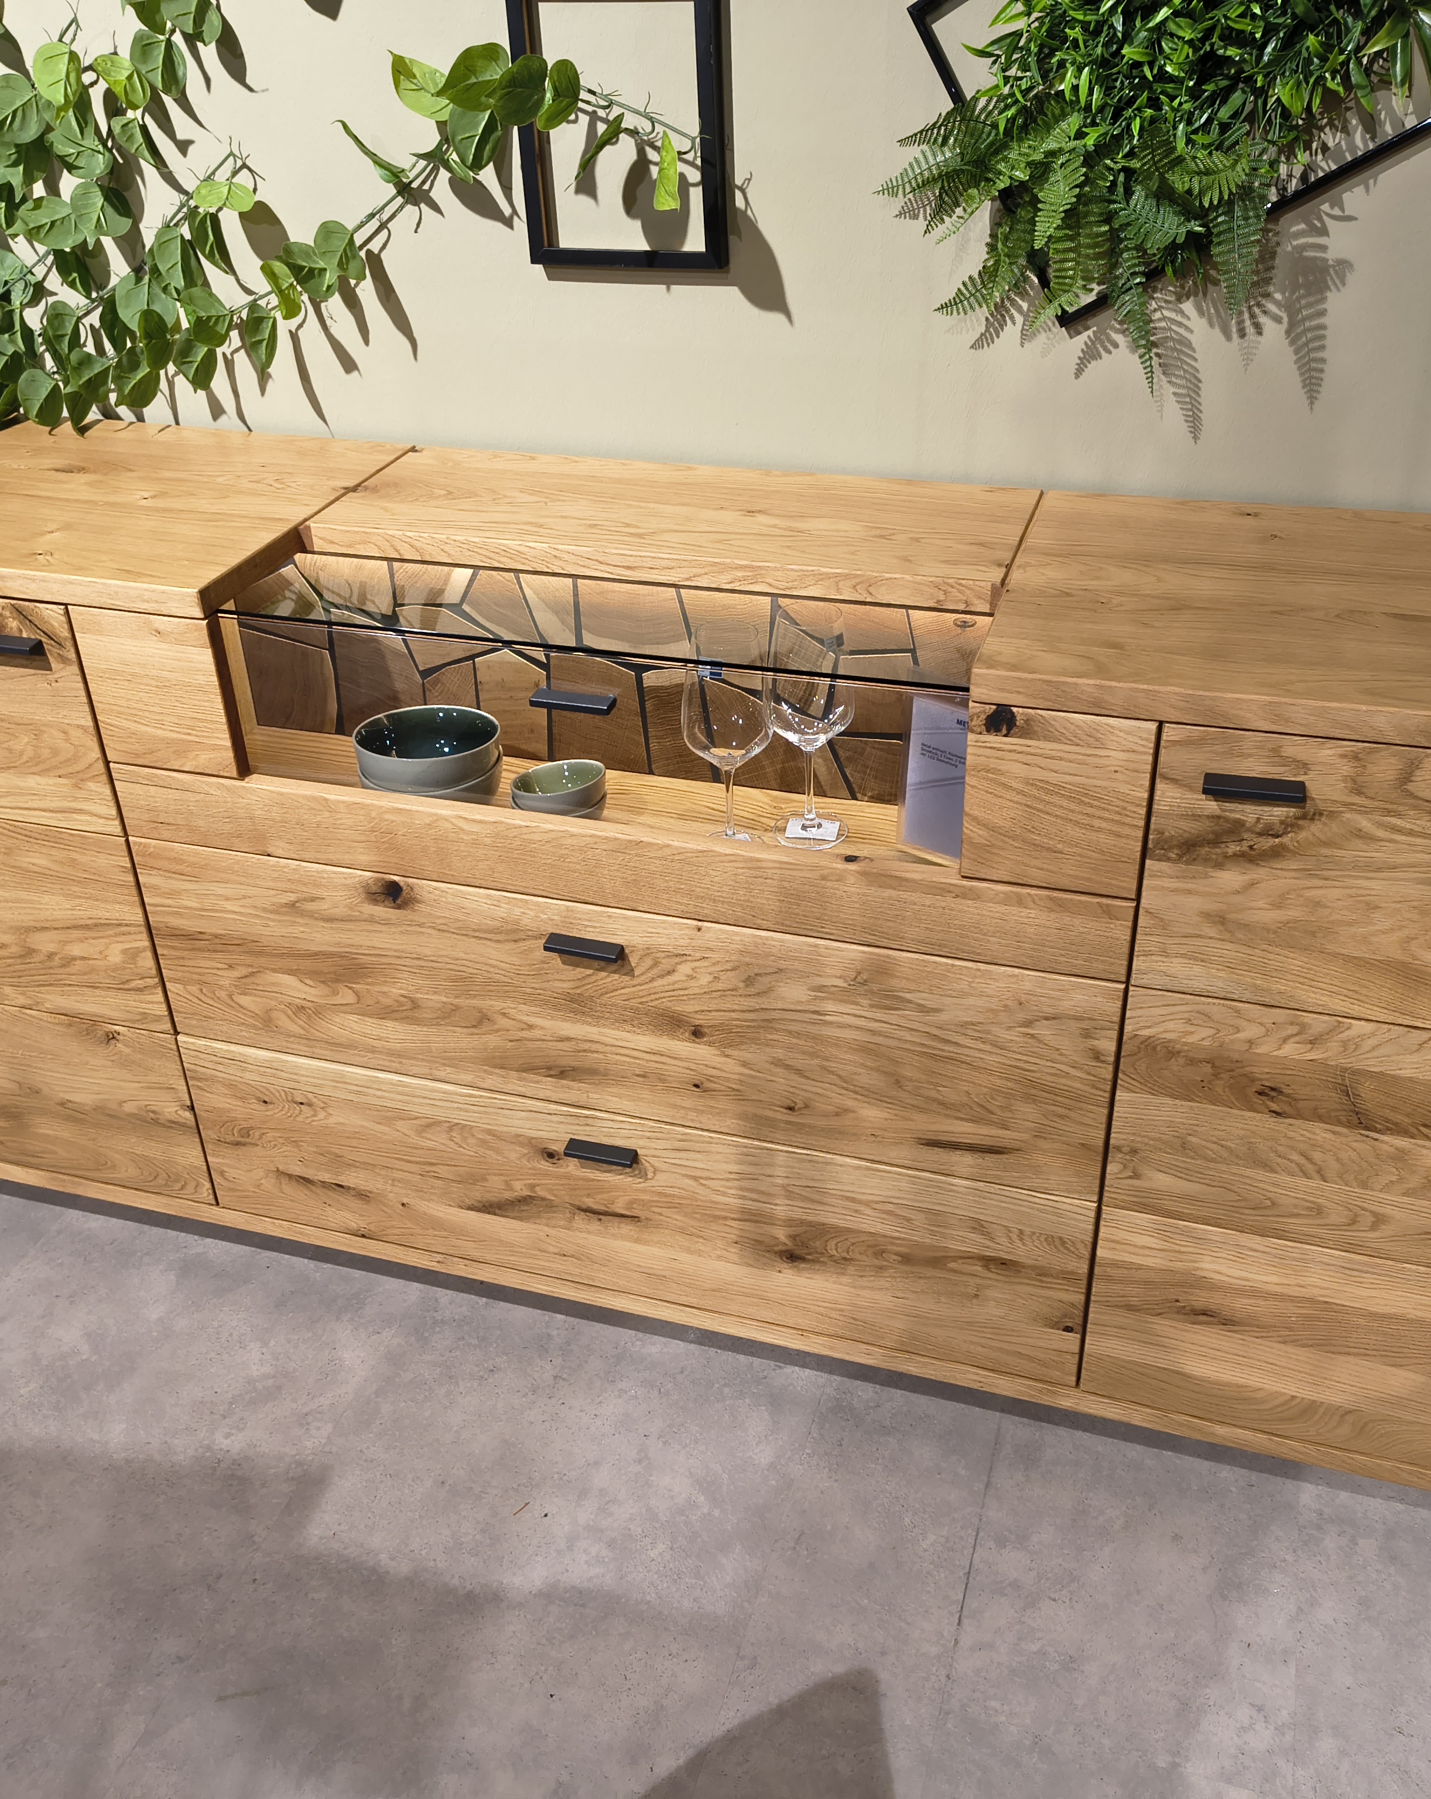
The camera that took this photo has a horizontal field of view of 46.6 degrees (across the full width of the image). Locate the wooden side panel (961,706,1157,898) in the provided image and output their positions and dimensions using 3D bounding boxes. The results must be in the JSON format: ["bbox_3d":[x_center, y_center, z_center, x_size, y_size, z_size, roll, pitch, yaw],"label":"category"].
[{"bbox_3d":[0.297,-0.090,1.445,0.154,0.171,0.025,8,34,15],"label":"wooden side panel"}]

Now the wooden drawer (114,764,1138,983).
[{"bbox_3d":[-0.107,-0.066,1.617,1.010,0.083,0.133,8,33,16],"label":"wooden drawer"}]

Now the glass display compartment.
[{"bbox_3d":[-0.101,-0.186,1.595,0.726,0.194,0.224,8,33,16],"label":"glass display compartment"}]

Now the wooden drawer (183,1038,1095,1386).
[{"bbox_3d":[-0.059,0.236,1.937,1.010,0.250,0.408,8,33,16],"label":"wooden drawer"}]

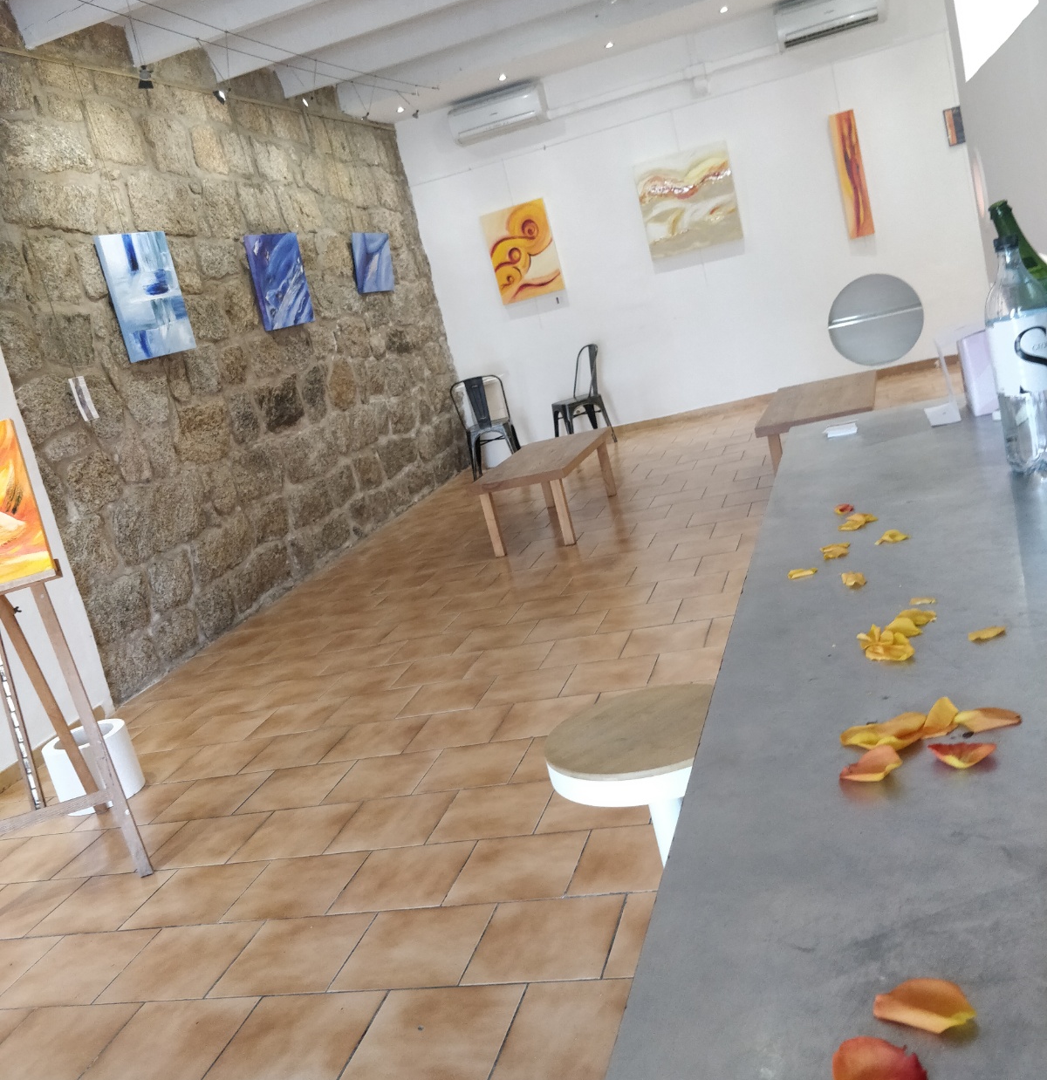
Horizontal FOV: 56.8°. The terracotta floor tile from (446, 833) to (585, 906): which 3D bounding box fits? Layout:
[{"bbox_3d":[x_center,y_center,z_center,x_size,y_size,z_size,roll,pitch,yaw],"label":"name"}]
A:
[{"bbox_3d":[-0.011,0.874,2.572,0.334,0.010,0.288,-10,14,19],"label":"terracotta floor tile"}]

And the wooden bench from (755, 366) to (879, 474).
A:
[{"bbox_3d":[1.774,-0.608,5.641,0.605,0.460,1.221,-8,15,26],"label":"wooden bench"}]

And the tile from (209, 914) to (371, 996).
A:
[{"bbox_3d":[-0.579,1.056,2.456,0.333,0.013,0.297,-11,14,17],"label":"tile"}]

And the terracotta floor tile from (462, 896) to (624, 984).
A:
[{"bbox_3d":[0.054,0.938,2.263,0.333,0.013,0.297,-11,14,17],"label":"terracotta floor tile"}]

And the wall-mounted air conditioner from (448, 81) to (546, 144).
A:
[{"bbox_3d":[-0.212,-3.534,8.002,0.790,0.275,0.210,-11,14,17],"label":"wall-mounted air conditioner"}]

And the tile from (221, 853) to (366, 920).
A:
[{"bbox_3d":[-0.644,0.997,2.765,0.333,0.013,0.297,-11,14,17],"label":"tile"}]

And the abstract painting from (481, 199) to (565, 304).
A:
[{"bbox_3d":[0.001,-2.579,8.698,0.600,0.810,0.030,-10,14,17],"label":"abstract painting"}]

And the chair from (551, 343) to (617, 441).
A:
[{"bbox_3d":[0.458,-1.248,8.664,0.470,0.870,0.450,-18,14,-17],"label":"chair"}]

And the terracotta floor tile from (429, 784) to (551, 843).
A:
[{"bbox_3d":[-0.087,0.816,2.890,0.334,0.010,0.287,-10,14,19],"label":"terracotta floor tile"}]

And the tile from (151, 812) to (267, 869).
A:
[{"bbox_3d":[-1.035,0.996,3.181,0.333,0.013,0.297,-11,14,17],"label":"tile"}]

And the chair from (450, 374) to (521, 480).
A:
[{"bbox_3d":[-0.274,-0.995,8.568,0.440,0.840,0.460,-11,14,17],"label":"chair"}]

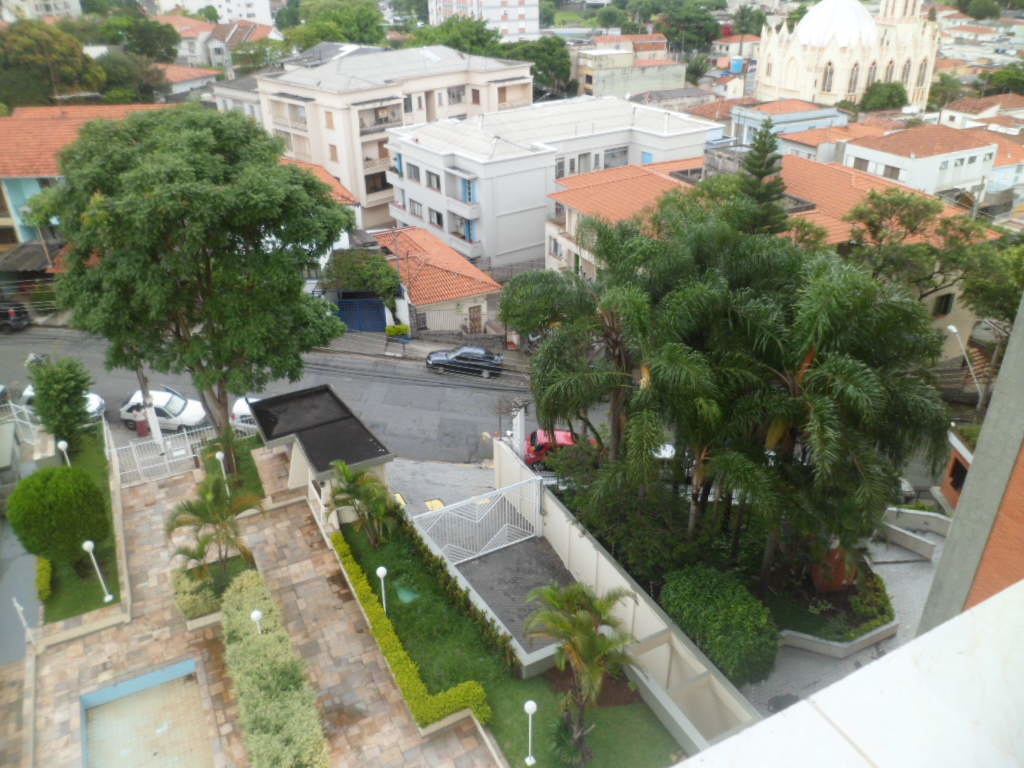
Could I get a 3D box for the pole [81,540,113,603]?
[{"bbox_3d":[-13.479,6.078,24.959,0.330,2.467,0.330,-2,29,0],"label":"pole"}]

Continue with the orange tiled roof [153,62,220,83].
[{"bbox_3d":[-41.348,-39.692,98.000,8.500,1.800,8.500,-16,31,-23],"label":"orange tiled roof"}]

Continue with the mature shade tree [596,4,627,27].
[{"bbox_3d":[30.416,-111.940,235.192,9.000,7.500,8.500,-2,29,0],"label":"mature shade tree"}]

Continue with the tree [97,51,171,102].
[{"bbox_3d":[-45.185,-35.510,94.418,9.000,10.014,9.000,-13,31,-21],"label":"tree"}]

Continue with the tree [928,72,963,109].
[{"bbox_3d":[81.796,-55.491,146.786,6.500,7.395,6.500,13,32,24],"label":"tree"}]

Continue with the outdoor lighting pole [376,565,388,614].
[{"bbox_3d":[-3.990,6.487,23.798,0.330,2.220,0.330,-15,32,-24],"label":"outdoor lighting pole"}]

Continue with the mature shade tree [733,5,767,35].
[{"bbox_3d":[58.689,-89.361,190.240,8.400,8.300,7.800,-2,29,0],"label":"mature shade tree"}]

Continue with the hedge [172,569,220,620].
[{"bbox_3d":[-10.329,6.837,25.369,1.400,0.750,1.900,-15,32,-24],"label":"hedge"}]

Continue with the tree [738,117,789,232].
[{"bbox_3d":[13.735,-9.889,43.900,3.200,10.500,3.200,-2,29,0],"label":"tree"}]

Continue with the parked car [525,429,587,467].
[{"bbox_3d":[2.558,3.316,38.144,3.750,1.420,1.620,3,28,-6],"label":"parked car"}]

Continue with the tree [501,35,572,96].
[{"bbox_3d":[4.416,-49.379,122.323,11.500,10.700,10.500,-1,29,0],"label":"tree"}]

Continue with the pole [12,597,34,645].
[{"bbox_3d":[-14.962,7.237,23.544,0.180,1.891,0.180,-2,29,0],"label":"pole"}]

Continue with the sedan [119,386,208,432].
[{"bbox_3d":[-16.635,1.271,36.625,3.800,1.420,1.620,5,29,-1],"label":"sedan"}]

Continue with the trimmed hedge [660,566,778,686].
[{"bbox_3d":[6.641,7.483,23.456,2.700,2.000,3.600,-15,32,-24],"label":"trimmed hedge"}]

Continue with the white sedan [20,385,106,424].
[{"bbox_3d":[-21.599,0.995,37.334,3.950,1.420,1.650,6,28,-1],"label":"white sedan"}]

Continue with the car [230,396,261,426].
[{"bbox_3d":[-11.354,1.695,36.731,3.900,1.440,1.650,5,29,-1],"label":"car"}]

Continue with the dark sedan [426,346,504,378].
[{"bbox_3d":[-2.472,-1.433,42.542,4.120,1.420,1.660,5,29,-1],"label":"dark sedan"}]

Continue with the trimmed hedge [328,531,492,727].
[{"bbox_3d":[-3.530,7.402,24.527,2.000,0.600,9.450,-15,31,-23],"label":"trimmed hedge"}]

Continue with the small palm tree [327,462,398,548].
[{"bbox_3d":[-5.135,4.339,26.790,2.400,3.410,2.300,-2,29,0],"label":"small palm tree"}]

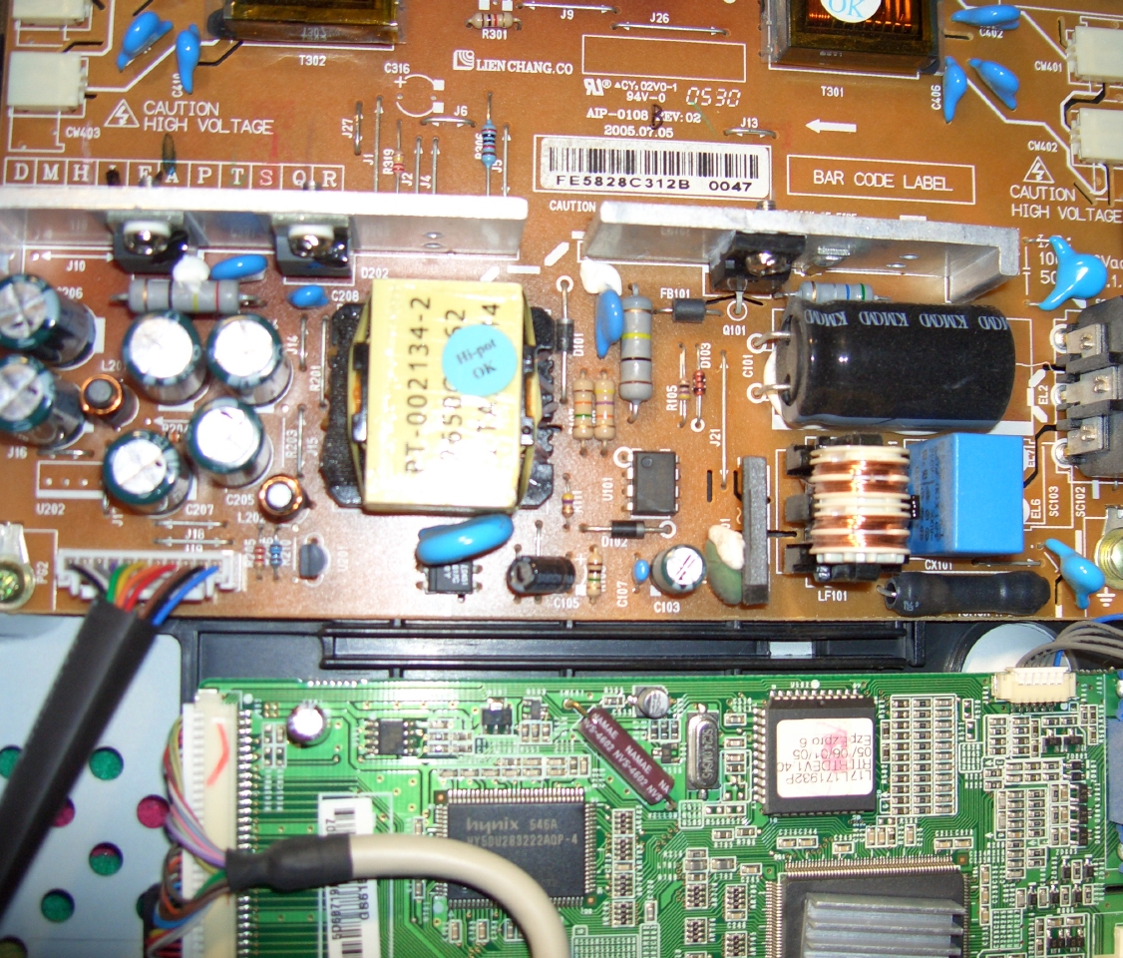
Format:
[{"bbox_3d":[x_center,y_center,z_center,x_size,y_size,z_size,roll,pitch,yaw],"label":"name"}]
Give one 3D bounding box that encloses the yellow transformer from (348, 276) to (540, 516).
[{"bbox_3d":[-0.016,-0.010,0.197,0.029,0.022,0.029,1,85,-6],"label":"yellow transformer"}]

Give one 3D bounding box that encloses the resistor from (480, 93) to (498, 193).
[{"bbox_3d":[-0.011,-0.050,0.219,0.002,0.003,0.018,1,86,-6],"label":"resistor"}]

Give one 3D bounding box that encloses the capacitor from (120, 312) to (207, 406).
[{"bbox_3d":[-0.053,-0.016,0.195,0.010,0.019,0.010,1,85,-9],"label":"capacitor"}]

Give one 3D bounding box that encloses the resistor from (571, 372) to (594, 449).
[{"bbox_3d":[0.003,-0.010,0.212,0.003,0.004,0.013,1,85,-6],"label":"resistor"}]

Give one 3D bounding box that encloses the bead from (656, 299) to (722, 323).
[{"bbox_3d":[0.019,-0.025,0.219,0.010,0.004,0.003,1,86,-6],"label":"bead"}]

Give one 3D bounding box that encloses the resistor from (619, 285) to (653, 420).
[{"bbox_3d":[0.010,-0.019,0.208,0.005,0.008,0.020,1,85,-6],"label":"resistor"}]

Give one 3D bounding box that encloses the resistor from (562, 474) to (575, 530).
[{"bbox_3d":[0.001,0.003,0.211,0.002,0.003,0.008,1,85,-6],"label":"resistor"}]

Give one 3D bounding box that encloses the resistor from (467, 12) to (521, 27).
[{"bbox_3d":[-0.010,-0.069,0.216,0.008,0.003,0.002,3,85,-6],"label":"resistor"}]

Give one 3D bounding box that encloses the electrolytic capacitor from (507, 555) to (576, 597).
[{"bbox_3d":[-0.003,0.014,0.206,0.005,0.011,0.005,-2,86,31],"label":"electrolytic capacitor"}]

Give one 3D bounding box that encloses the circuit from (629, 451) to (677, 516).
[{"bbox_3d":[0.013,0.001,0.208,0.008,0.004,0.009,1,85,-6],"label":"circuit"}]

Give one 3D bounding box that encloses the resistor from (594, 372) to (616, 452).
[{"bbox_3d":[0.007,-0.010,0.217,0.003,0.004,0.013,1,86,-6],"label":"resistor"}]

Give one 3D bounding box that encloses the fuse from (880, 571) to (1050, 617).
[{"bbox_3d":[0.060,0.017,0.214,0.026,0.007,0.007,1,85,-6],"label":"fuse"}]

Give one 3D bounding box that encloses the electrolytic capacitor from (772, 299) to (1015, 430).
[{"bbox_3d":[0.047,-0.016,0.206,0.030,0.018,0.018,2,85,-6],"label":"electrolytic capacitor"}]

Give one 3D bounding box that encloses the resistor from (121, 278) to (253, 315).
[{"bbox_3d":[-0.055,-0.027,0.211,0.021,0.006,0.005,1,86,-6],"label":"resistor"}]

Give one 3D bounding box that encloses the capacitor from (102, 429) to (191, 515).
[{"bbox_3d":[-0.057,-0.001,0.199,0.010,0.016,0.010,1,85,-6],"label":"capacitor"}]

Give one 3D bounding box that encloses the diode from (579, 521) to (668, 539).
[{"bbox_3d":[0.009,0.007,0.208,0.013,0.003,0.003,1,85,-6],"label":"diode"}]

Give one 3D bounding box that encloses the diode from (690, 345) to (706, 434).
[{"bbox_3d":[0.021,-0.014,0.215,0.002,0.002,0.013,1,85,-6],"label":"diode"}]

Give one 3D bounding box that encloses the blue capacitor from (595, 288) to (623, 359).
[{"bbox_3d":[0.007,-0.023,0.210,0.004,0.010,0.009,1,85,-9],"label":"blue capacitor"}]

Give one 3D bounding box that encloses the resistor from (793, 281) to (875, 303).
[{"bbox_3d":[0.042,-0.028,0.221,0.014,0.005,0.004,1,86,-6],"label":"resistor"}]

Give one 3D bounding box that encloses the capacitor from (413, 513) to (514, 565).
[{"bbox_3d":[-0.014,0.008,0.203,0.013,0.014,0.005,-17,94,-7],"label":"capacitor"}]

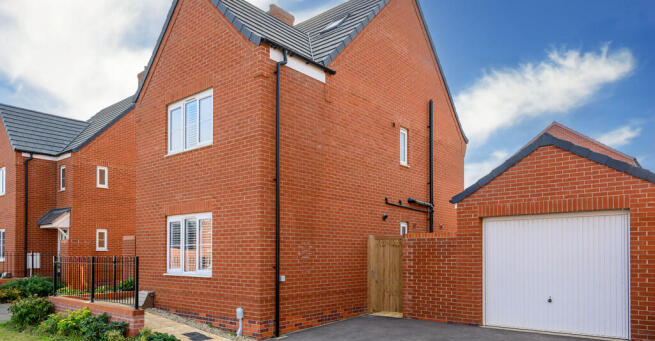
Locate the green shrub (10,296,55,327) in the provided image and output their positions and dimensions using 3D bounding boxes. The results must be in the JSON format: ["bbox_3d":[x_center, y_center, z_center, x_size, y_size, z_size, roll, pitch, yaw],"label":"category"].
[{"bbox_3d":[-6.541,3.116,9.650,1.000,0.620,0.950,-4,-6,39],"label":"green shrub"}]

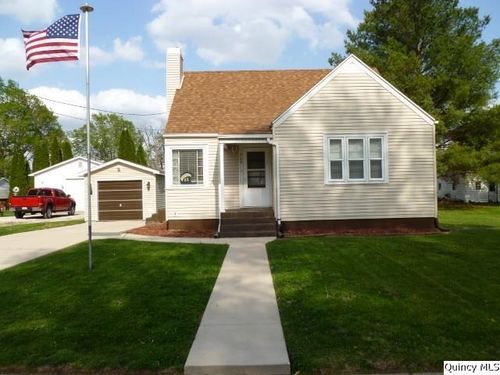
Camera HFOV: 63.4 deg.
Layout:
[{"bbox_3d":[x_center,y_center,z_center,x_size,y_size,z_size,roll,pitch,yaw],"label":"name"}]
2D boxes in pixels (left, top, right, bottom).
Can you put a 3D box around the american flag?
[{"bbox_3d":[-4.035,-2.940,8.200,1.180,1.000,0.400,-1,-1,12],"label":"american flag"}]

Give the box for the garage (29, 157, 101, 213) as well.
[{"bbox_3d":[-13.553,-0.055,36.211,8.000,4.400,8.600,-1,-1,0],"label":"garage"}]

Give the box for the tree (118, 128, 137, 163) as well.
[{"bbox_3d":[-13.369,-2.067,44.049,2.300,8.700,2.300,-1,-1,0],"label":"tree"}]

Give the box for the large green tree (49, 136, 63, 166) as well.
[{"bbox_3d":[-21.086,-1.529,44.041,1.900,7.900,1.900,-1,-1,0],"label":"large green tree"}]

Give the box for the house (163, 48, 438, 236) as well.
[{"bbox_3d":[1.163,-2.083,17.140,9.000,7.300,9.800,-1,-1,0],"label":"house"}]

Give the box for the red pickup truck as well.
[{"bbox_3d":[-13.334,1.021,26.690,2.000,1.900,5.600,-1,-1,0],"label":"red pickup truck"}]

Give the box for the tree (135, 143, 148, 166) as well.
[{"bbox_3d":[-11.777,-1.296,44.034,1.700,7.100,1.700,-1,-1,0],"label":"tree"}]

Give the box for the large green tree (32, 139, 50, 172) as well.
[{"bbox_3d":[-22.663,-1.500,44.041,2.100,7.900,2.100,-1,-1,0],"label":"large green tree"}]

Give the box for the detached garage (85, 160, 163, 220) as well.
[{"bbox_3d":[-6.748,0.178,24.003,4.100,3.250,6.400,-1,-1,0],"label":"detached garage"}]

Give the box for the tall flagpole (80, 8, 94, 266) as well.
[{"bbox_3d":[-3.205,-0.995,8.050,0.260,5.350,0.260,-1,-1,0],"label":"tall flagpole"}]

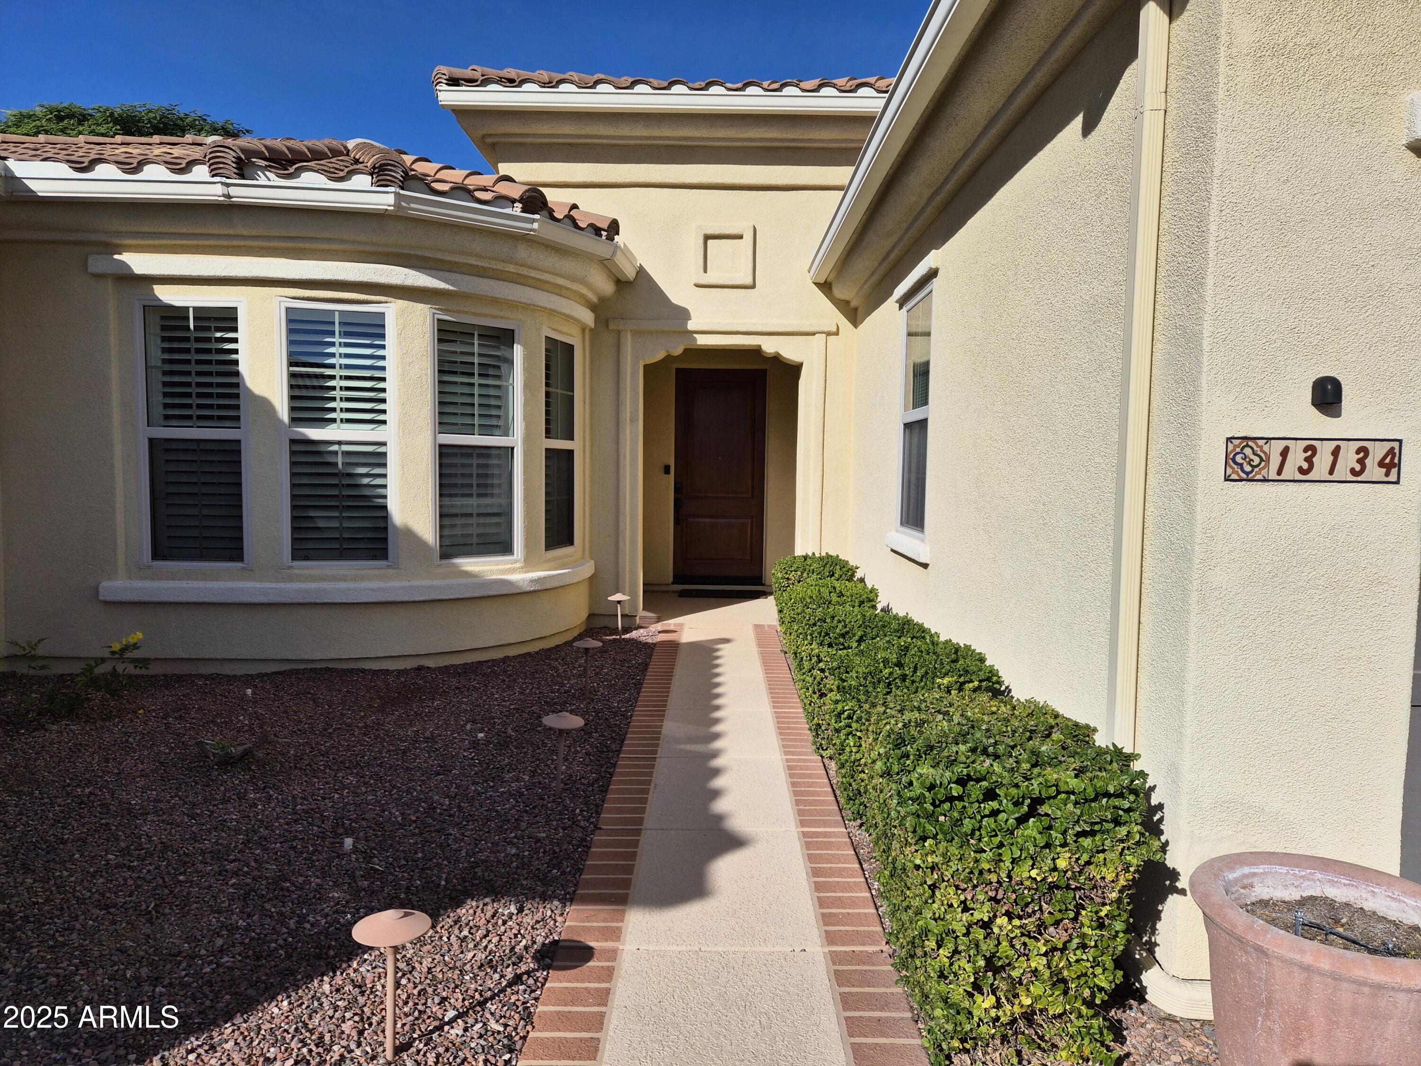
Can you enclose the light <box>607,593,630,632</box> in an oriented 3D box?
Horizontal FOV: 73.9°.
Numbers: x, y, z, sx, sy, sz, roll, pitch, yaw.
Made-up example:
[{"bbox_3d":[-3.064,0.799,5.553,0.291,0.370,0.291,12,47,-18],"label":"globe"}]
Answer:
[{"bbox_3d":[-0.761,0.683,7.899,0.190,0.365,0.190,1,4,0],"label":"light"}]

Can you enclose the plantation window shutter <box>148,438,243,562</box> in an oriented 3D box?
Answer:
[{"bbox_3d":[-3.507,-0.226,6.452,0.640,0.850,0.060,1,4,-2],"label":"plantation window shutter"}]

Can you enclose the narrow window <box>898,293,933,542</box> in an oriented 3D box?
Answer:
[{"bbox_3d":[1.296,-0.725,5.963,0.070,1.480,0.840,1,4,0],"label":"narrow window"}]

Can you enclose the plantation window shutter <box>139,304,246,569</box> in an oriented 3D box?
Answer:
[{"bbox_3d":[-3.514,-0.668,6.482,0.680,1.760,0.060,1,4,1],"label":"plantation window shutter"}]

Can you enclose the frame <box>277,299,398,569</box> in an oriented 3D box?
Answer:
[{"bbox_3d":[-2.579,-0.660,6.574,0.680,1.760,0.060,0,4,-11],"label":"frame"}]

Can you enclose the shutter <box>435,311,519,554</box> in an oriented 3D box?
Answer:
[{"bbox_3d":[-1.736,-0.677,7.019,0.060,1.722,0.671,5,6,44],"label":"shutter"}]

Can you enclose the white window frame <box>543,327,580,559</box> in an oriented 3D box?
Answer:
[{"bbox_3d":[-1.258,-0.723,7.919,0.090,1.830,0.750,2,4,13],"label":"white window frame"}]

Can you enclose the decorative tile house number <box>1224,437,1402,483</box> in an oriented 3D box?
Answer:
[{"bbox_3d":[1.617,-0.193,2.530,0.472,0.119,0.015,1,4,0],"label":"decorative tile house number"}]

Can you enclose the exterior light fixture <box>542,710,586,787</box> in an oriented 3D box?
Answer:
[{"bbox_3d":[-0.678,1.004,4.306,0.194,0.374,0.194,1,4,0],"label":"exterior light fixture"}]

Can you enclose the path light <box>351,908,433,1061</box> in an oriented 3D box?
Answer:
[{"bbox_3d":[-0.810,1.152,2.397,0.202,0.392,0.202,1,4,0],"label":"path light"}]

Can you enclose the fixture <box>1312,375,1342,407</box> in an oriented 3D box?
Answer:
[{"bbox_3d":[1.564,-0.357,2.373,0.068,0.074,0.050,1,4,0],"label":"fixture"}]

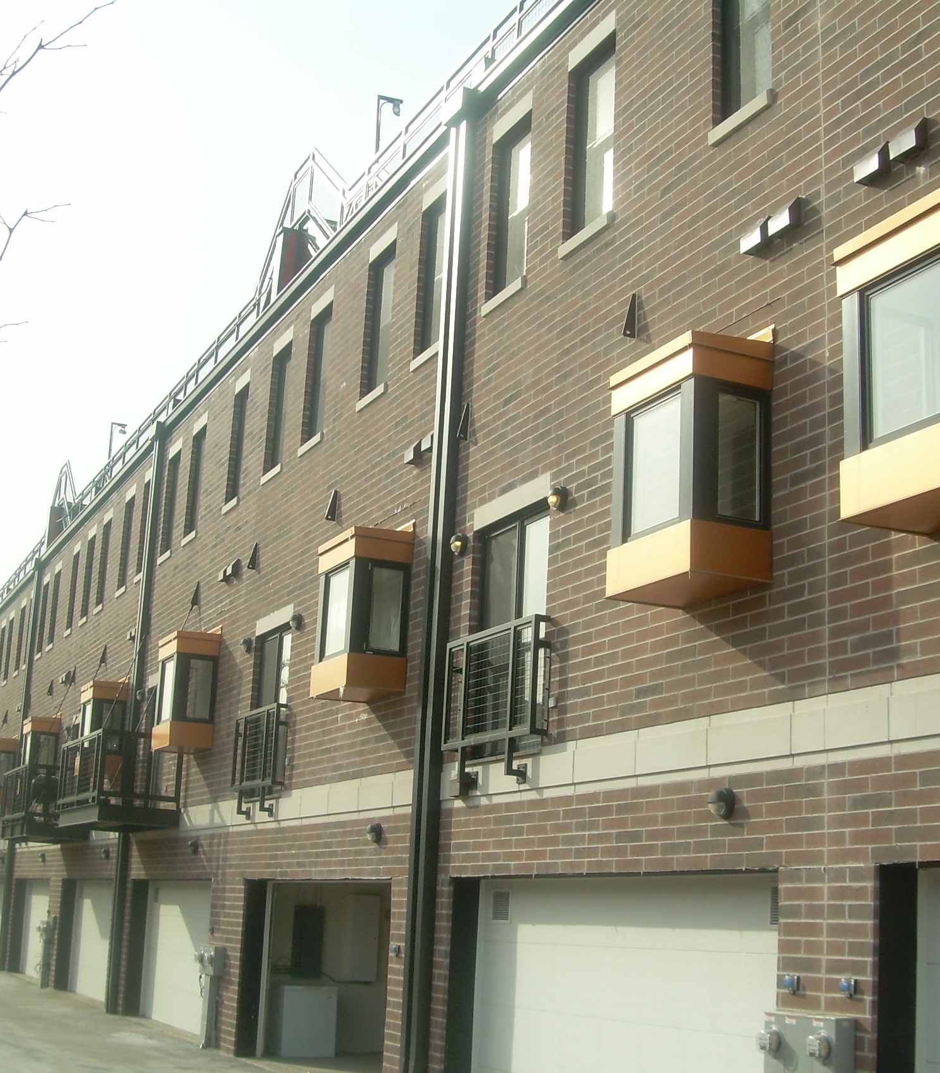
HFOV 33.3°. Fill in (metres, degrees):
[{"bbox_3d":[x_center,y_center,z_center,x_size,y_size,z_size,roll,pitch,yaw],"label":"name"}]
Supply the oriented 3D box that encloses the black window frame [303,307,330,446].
[{"bbox_3d":[-1.790,-1.959,19.085,0.130,1.625,0.810,9,-15,-23],"label":"black window frame"}]

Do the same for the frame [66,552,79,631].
[{"bbox_3d":[-8.395,1.163,33.542,0.140,1.700,0.700,9,-15,-23],"label":"frame"}]

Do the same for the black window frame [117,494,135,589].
[{"bbox_3d":[-6.239,0.126,28.869,0.140,1.700,0.840,9,-15,-23],"label":"black window frame"}]

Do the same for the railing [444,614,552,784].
[{"bbox_3d":[0.199,1.439,13.134,0.165,1.320,1.750,9,-15,-23],"label":"railing"}]

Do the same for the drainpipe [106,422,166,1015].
[{"bbox_3d":[-5.445,2.811,25.566,0.140,9.760,0.370,9,-15,-23],"label":"drainpipe"}]

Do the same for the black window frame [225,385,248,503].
[{"bbox_3d":[-3.261,-1.306,22.478,0.140,1.700,0.690,9,-15,-23],"label":"black window frame"}]

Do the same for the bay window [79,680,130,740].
[{"bbox_3d":[-6.291,3.255,26.796,0.610,1.645,1.040,9,-15,-23],"label":"bay window"}]

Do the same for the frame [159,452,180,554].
[{"bbox_3d":[-4.787,-0.521,25.503,0.130,1.635,0.810,9,-15,-23],"label":"frame"}]

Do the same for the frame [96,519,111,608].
[{"bbox_3d":[-7.072,0.527,30.671,0.140,1.700,0.840,9,-15,-23],"label":"frame"}]

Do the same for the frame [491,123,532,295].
[{"bbox_3d":[0.427,-3.052,14.648,0.140,1.700,0.860,9,-15,-23],"label":"frame"}]

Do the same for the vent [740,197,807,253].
[{"bbox_3d":[1.980,-2.042,10.342,0.125,0.235,0.560,9,-15,-23],"label":"vent"}]

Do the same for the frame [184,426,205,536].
[{"bbox_3d":[-4.146,-0.828,24.126,0.130,1.630,0.810,9,-15,-23],"label":"frame"}]

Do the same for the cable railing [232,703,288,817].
[{"bbox_3d":[-2.536,2.731,18.837,0.160,1.290,1.650,9,-15,-23],"label":"cable railing"}]

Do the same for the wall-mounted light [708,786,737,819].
[{"bbox_3d":[1.540,1.671,9.819,0.150,0.200,0.200,9,-15,-23],"label":"wall-mounted light"}]

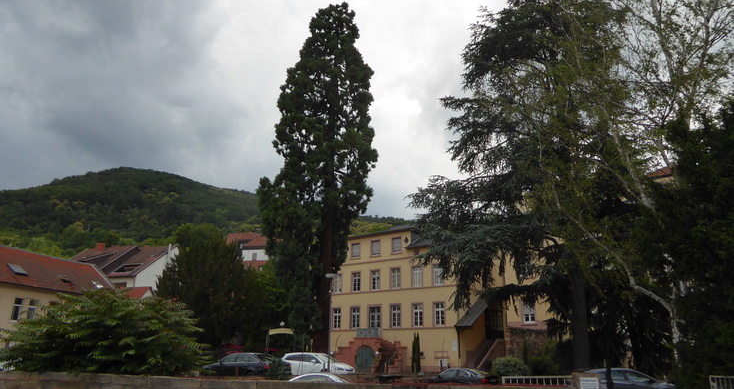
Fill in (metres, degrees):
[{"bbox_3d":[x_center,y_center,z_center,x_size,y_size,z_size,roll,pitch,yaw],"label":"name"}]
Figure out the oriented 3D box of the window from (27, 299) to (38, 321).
[{"bbox_3d":[-29.395,10.326,44.757,0.150,1.600,0.720,-13,-23,37],"label":"window"}]

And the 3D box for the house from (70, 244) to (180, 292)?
[{"bbox_3d":[-32.656,15.374,71.285,21.000,12.500,11.000,-13,-23,37],"label":"house"}]

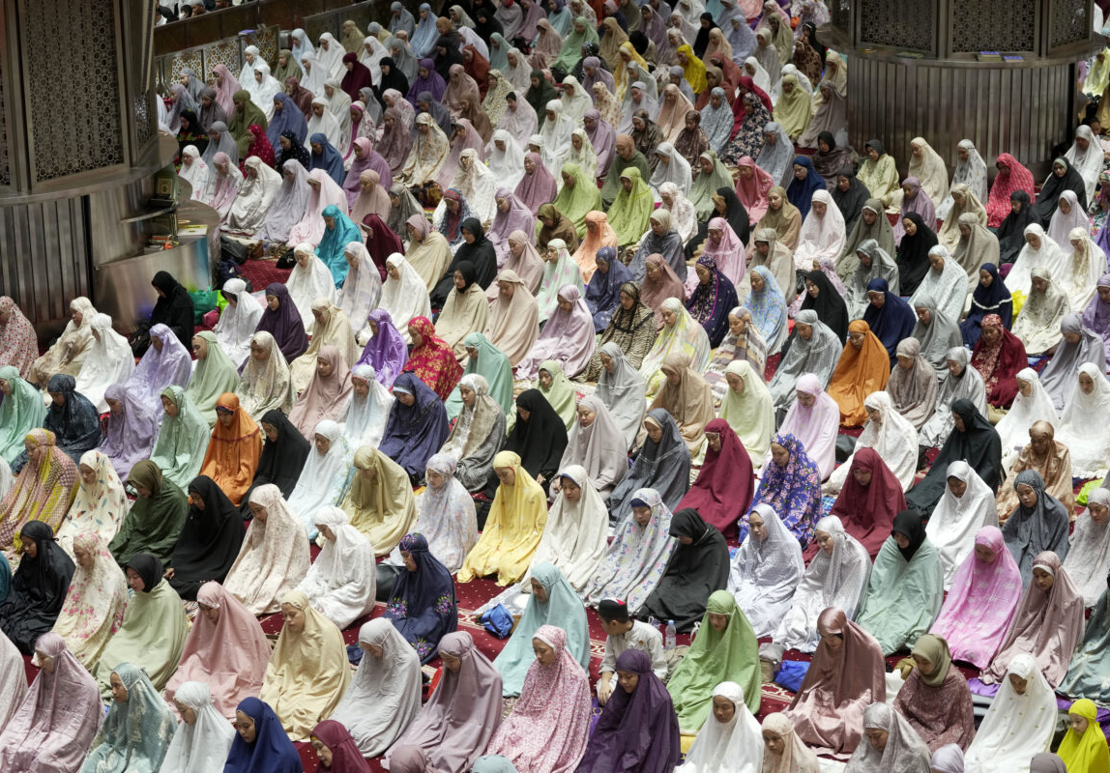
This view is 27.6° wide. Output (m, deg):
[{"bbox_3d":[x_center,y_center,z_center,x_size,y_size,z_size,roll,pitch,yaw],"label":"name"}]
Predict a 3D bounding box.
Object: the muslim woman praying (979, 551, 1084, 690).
[{"bbox_3d":[3.076,1.429,14.471,0.556,0.798,0.735,11,22,32],"label":"muslim woman praying"}]

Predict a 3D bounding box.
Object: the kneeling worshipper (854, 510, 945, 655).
[{"bbox_3d":[2.294,1.260,14.995,0.520,0.845,0.690,9,17,34],"label":"kneeling worshipper"}]

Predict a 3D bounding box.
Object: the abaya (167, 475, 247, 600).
[{"bbox_3d":[-2.511,1.006,16.006,0.496,0.807,0.650,10,21,29],"label":"abaya"}]

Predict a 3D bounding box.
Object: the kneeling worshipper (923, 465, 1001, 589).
[{"bbox_3d":[2.930,0.968,16.230,0.520,0.817,0.690,9,17,34],"label":"kneeling worshipper"}]

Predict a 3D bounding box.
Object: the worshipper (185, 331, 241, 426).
[{"bbox_3d":[-2.894,-0.089,18.762,0.488,0.781,0.636,10,22,30],"label":"worshipper"}]

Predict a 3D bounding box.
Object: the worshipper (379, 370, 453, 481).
[{"bbox_3d":[-1.187,0.294,18.994,0.476,0.842,0.686,10,21,29],"label":"worshipper"}]

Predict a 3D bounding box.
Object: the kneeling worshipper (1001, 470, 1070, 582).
[{"bbox_3d":[3.574,1.012,16.689,0.455,0.816,0.665,10,21,29],"label":"kneeling worshipper"}]

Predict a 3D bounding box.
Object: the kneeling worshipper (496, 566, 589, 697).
[{"bbox_3d":[-0.088,1.490,14.475,0.514,0.786,0.682,11,22,31],"label":"kneeling worshipper"}]

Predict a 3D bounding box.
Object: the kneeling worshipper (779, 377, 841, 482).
[{"bbox_3d":[2.133,0.293,18.901,0.453,0.825,0.666,10,21,29],"label":"kneeling worshipper"}]

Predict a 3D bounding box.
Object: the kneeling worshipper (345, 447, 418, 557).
[{"bbox_3d":[-1.360,0.790,16.918,0.500,0.760,0.680,9,20,29],"label":"kneeling worshipper"}]

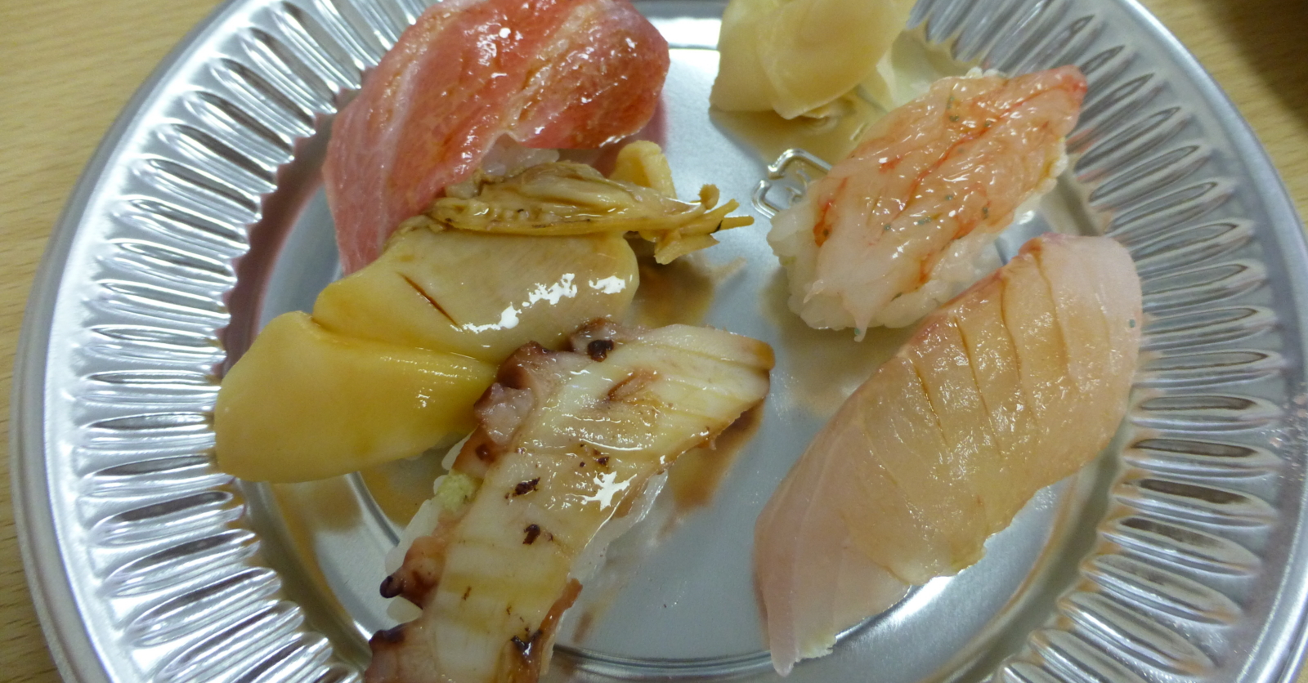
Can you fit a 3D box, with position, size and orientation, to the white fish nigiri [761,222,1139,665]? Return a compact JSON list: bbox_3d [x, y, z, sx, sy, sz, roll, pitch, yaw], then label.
[{"bbox_3d":[0.052,0.013,0.151,0.087,0.032,0.033,-42,70,-16],"label":"white fish nigiri"}]

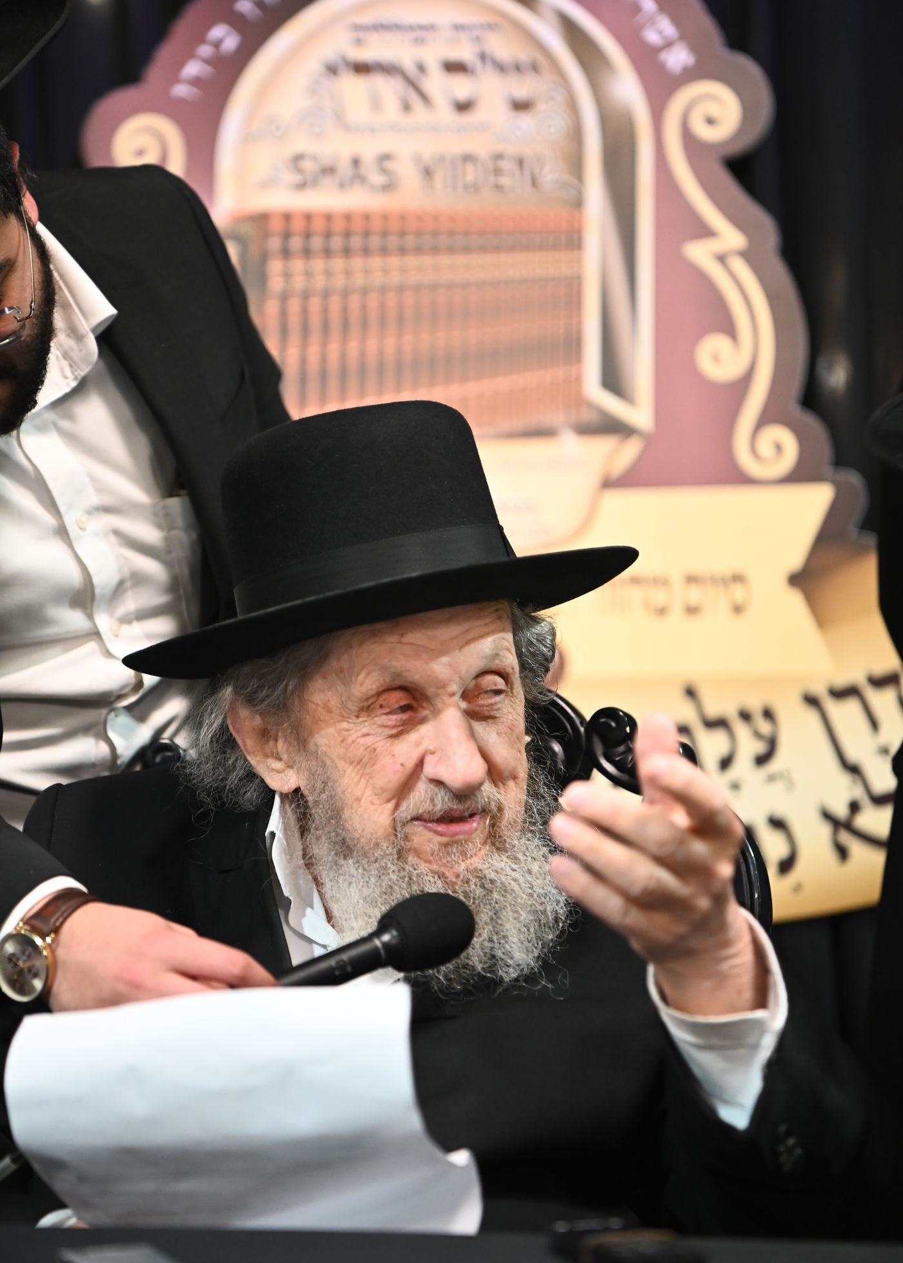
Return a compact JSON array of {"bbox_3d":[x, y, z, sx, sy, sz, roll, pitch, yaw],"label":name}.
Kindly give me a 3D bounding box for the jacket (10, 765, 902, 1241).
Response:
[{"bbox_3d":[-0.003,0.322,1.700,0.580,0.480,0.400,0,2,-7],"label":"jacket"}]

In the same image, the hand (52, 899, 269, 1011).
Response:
[{"bbox_3d":[-0.161,0.190,1.480,0.145,0.080,0.090,13,12,-8],"label":"hand"}]

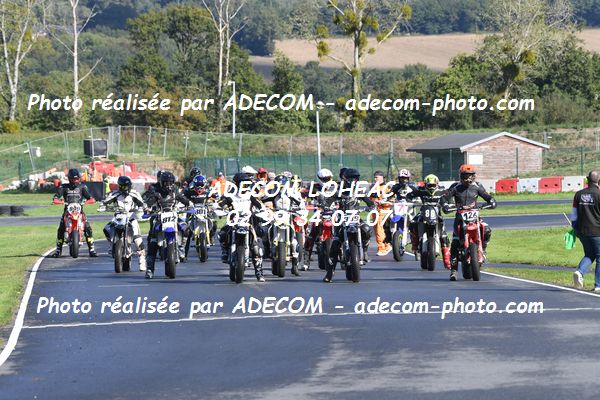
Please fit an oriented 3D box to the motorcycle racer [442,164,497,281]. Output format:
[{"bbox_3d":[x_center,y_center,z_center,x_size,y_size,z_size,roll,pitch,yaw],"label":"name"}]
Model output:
[{"bbox_3d":[2.613,0.351,66.800,0.840,1.790,0.900,0,0,-5],"label":"motorcycle racer"}]

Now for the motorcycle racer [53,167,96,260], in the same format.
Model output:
[{"bbox_3d":[-4.502,0.270,86.500,0.900,1.770,0.750,0,0,0],"label":"motorcycle racer"}]

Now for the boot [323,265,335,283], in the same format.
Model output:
[{"bbox_3d":[0.431,1.093,65.500,0.140,0.320,0.290,0,0,25],"label":"boot"}]

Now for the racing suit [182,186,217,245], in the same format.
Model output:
[{"bbox_3d":[-1.947,0.411,84.800,0.700,1.320,0.680,0,0,2],"label":"racing suit"}]

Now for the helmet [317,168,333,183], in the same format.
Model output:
[{"bbox_3d":[0.431,-0.389,73.300,0.260,0.280,0.330,0,0,-8],"label":"helmet"}]

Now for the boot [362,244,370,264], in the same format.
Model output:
[{"bbox_3d":[1.036,0.841,67.500,0.130,0.330,0.290,0,0,-9],"label":"boot"}]

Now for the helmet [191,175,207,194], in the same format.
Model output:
[{"bbox_3d":[-1.939,-0.284,83.600,0.250,0.290,0.330,0,15,-3],"label":"helmet"}]

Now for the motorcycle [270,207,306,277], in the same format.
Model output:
[{"bbox_3d":[-0.296,0.656,69.300,0.780,1.130,2.050,0,0,-4],"label":"motorcycle"}]

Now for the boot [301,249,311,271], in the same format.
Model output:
[{"bbox_3d":[0.100,1.038,74.600,0.140,0.360,0.290,0,0,20],"label":"boot"}]

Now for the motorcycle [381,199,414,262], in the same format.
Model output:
[{"bbox_3d":[2.041,0.589,85.050,0.830,1.200,2.080,0,0,10],"label":"motorcycle"}]

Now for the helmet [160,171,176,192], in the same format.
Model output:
[{"bbox_3d":[-2.094,-0.299,69.000,0.250,0.290,0.320,0,10,-8],"label":"helmet"}]

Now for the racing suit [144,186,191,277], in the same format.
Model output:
[{"bbox_3d":[-2.092,0.501,67.900,0.750,1.410,0.750,0,0,-4],"label":"racing suit"}]

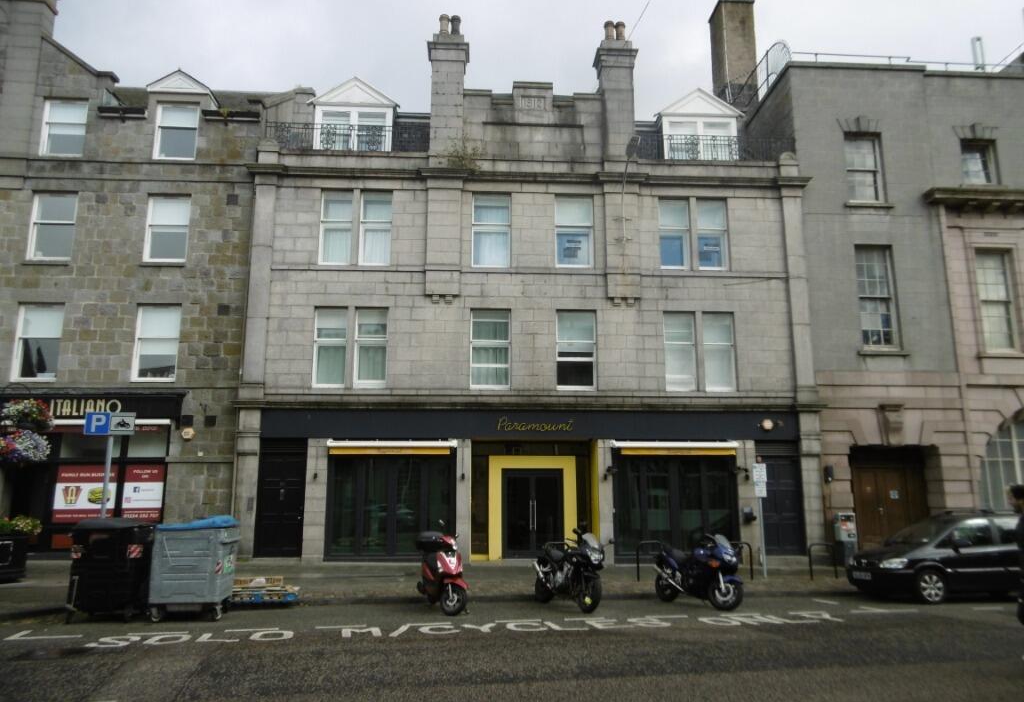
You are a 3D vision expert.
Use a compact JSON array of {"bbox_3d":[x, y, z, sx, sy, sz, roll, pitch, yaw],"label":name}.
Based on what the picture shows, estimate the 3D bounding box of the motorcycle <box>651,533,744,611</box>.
[{"bbox_3d":[3.094,3.695,12.005,0.750,1.180,2.090,6,-12,-31],"label":"motorcycle"}]

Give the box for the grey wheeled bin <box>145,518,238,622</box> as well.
[{"bbox_3d":[-4.919,3.450,11.257,1.170,1.420,0.970,0,-11,-2],"label":"grey wheeled bin"}]

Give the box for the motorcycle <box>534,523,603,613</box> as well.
[{"bbox_3d":[0.894,3.651,11.928,0.790,1.260,2.100,5,-12,-26],"label":"motorcycle"}]

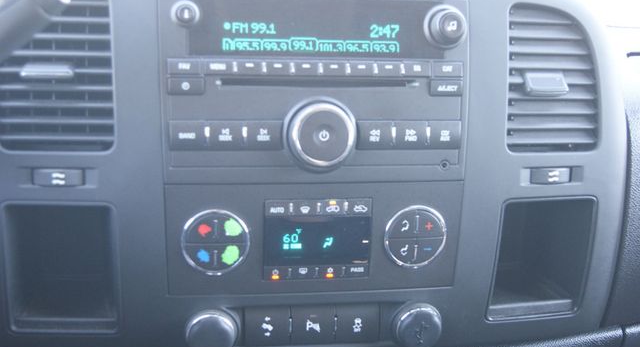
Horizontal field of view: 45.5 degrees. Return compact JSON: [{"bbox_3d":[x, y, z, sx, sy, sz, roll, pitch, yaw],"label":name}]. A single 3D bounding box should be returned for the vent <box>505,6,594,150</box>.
[{"bbox_3d":[0.156,-0.066,0.525,0.063,0.098,0.025,-3,13,-16],"label":"vent"}]

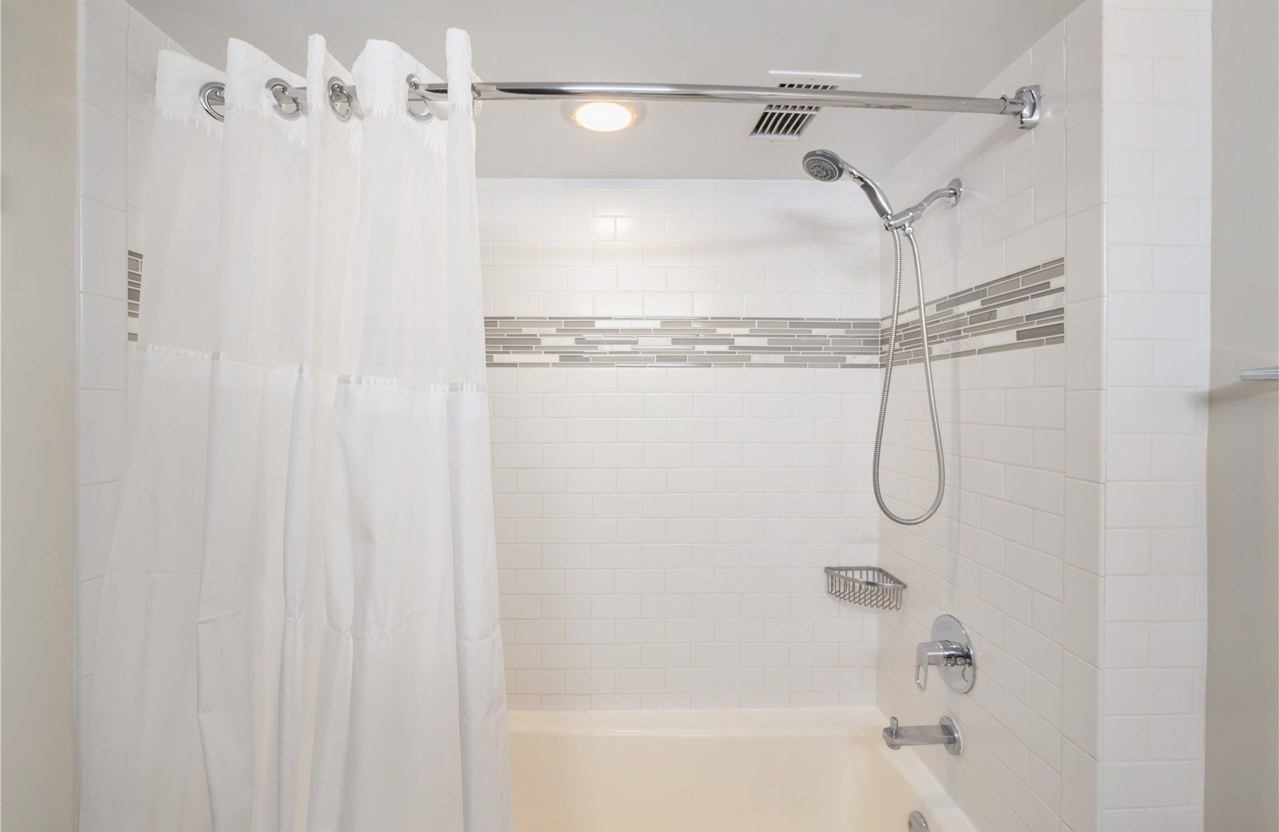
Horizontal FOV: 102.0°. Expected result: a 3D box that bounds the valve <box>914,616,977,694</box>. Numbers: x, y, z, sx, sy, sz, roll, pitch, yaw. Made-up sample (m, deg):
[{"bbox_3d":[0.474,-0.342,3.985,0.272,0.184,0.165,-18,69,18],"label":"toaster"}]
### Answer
[{"bbox_3d":[0.703,0.562,1.223,0.084,0.172,0.169,0,1,-1],"label":"valve"}]

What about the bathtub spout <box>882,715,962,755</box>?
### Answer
[{"bbox_3d":[0.659,0.758,1.223,0.169,0.089,0.083,0,1,-1],"label":"bathtub spout"}]

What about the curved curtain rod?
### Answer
[{"bbox_3d":[-0.063,-0.574,0.929,1.625,0.090,0.180,0,1,-1],"label":"curved curtain rod"}]

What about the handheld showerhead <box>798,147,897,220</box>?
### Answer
[{"bbox_3d":[0.489,-0.540,1.199,0.244,0.068,0.094,29,0,-1],"label":"handheld showerhead"}]

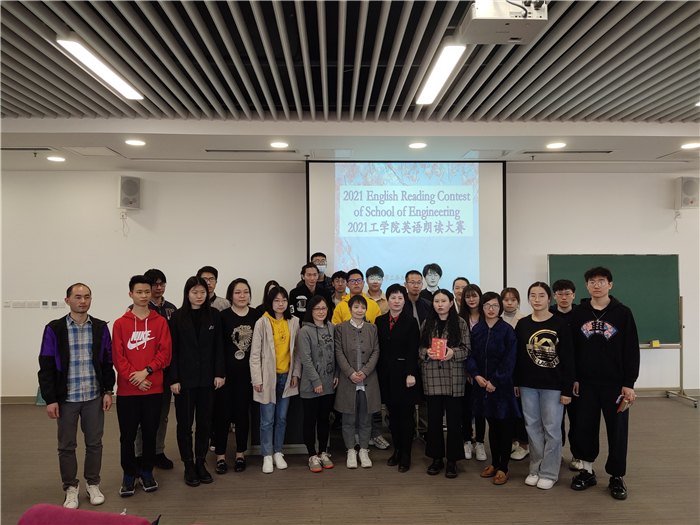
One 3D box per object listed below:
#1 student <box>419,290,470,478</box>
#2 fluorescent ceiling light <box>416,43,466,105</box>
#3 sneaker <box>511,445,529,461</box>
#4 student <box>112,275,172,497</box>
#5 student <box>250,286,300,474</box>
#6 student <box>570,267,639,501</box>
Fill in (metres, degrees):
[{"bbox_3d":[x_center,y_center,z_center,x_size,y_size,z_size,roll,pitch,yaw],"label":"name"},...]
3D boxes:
[{"bbox_3d":[0.841,1.038,4.467,0.450,1.589,0.360,0,0,16],"label":"student"},{"bbox_3d":[0.665,-1.416,3.818,0.150,0.070,1.184,0,0,-2],"label":"fluorescent ceiling light"},{"bbox_3d":[1.605,1.765,4.770,0.250,0.105,0.100,0,-1,-37],"label":"sneaker"},{"bbox_3d":[-1.687,0.966,4.110,0.480,1.728,0.320,0,0,-21],"label":"student"},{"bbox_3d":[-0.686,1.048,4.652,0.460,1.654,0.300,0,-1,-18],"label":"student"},{"bbox_3d":[2.021,0.924,4.030,0.540,1.776,0.360,-1,-1,30],"label":"student"}]

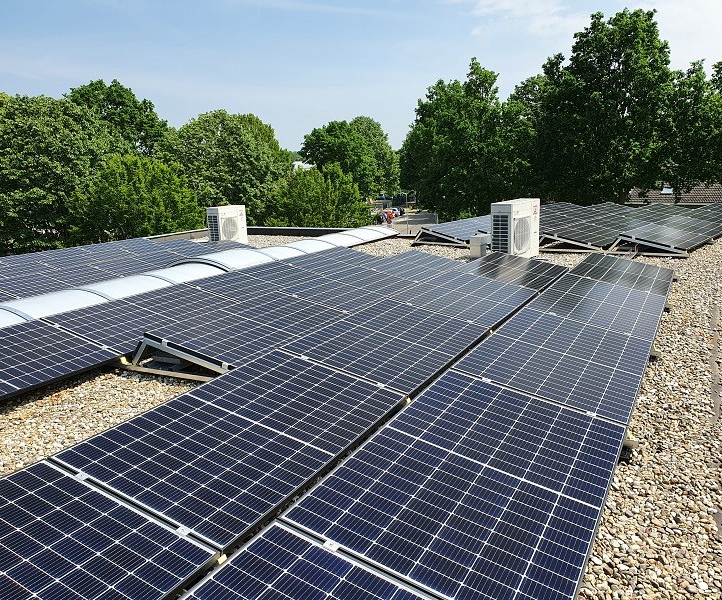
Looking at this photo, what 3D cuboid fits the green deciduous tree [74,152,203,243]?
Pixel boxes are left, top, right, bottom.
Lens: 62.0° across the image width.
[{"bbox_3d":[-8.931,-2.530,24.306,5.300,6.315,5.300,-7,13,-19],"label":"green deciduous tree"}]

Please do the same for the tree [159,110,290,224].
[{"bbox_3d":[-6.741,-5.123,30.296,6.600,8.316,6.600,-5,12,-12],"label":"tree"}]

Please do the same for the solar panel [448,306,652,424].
[{"bbox_3d":[1.421,0.399,4.203,1.025,0.070,1.730,16,19,26],"label":"solar panel"}]

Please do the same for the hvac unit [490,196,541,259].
[{"bbox_3d":[2.542,-1.140,9.853,0.360,0.930,0.950,9,17,41],"label":"hvac unit"}]

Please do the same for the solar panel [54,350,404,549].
[{"bbox_3d":[-0.588,0.706,3.379,1.040,0.040,1.755,16,20,25],"label":"solar panel"}]

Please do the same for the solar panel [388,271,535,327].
[{"bbox_3d":[1.139,-0.037,6.345,1.040,0.040,1.755,17,19,26],"label":"solar panel"}]

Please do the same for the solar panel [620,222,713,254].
[{"bbox_3d":[5.185,-1.060,10.151,1.025,0.070,1.750,22,25,36],"label":"solar panel"}]

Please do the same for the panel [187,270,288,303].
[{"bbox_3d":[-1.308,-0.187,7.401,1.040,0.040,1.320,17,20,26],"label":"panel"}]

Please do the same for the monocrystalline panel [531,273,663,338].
[{"bbox_3d":[2.329,0.036,5.802,1.040,0.040,1.755,17,19,26],"label":"monocrystalline panel"}]

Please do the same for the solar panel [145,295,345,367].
[{"bbox_3d":[-0.888,0.255,5.465,1.025,0.070,1.730,16,19,26],"label":"solar panel"}]

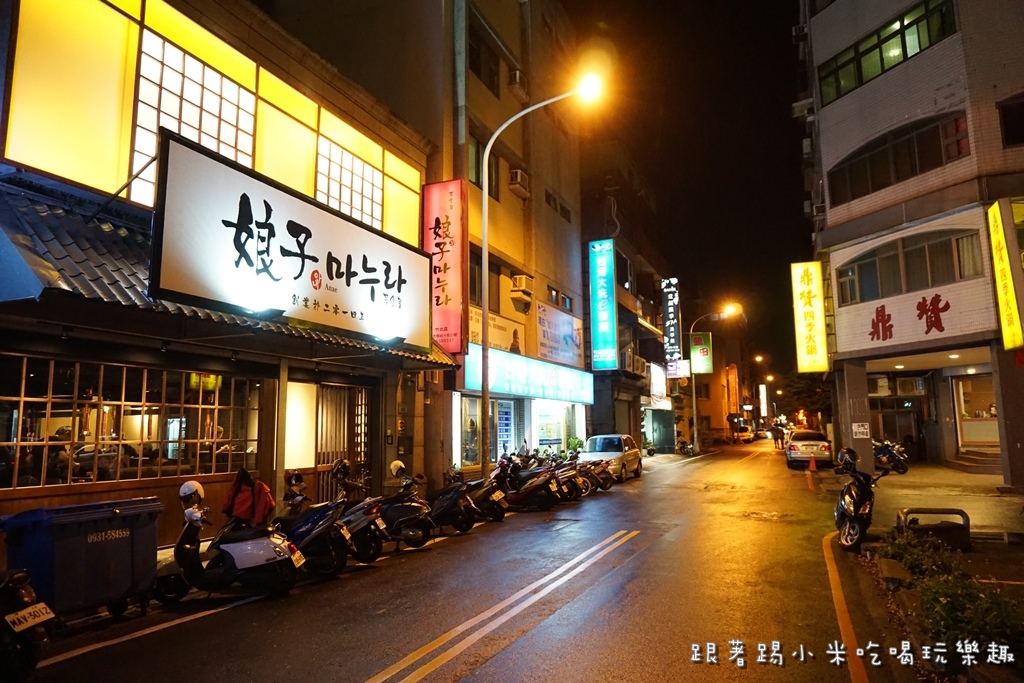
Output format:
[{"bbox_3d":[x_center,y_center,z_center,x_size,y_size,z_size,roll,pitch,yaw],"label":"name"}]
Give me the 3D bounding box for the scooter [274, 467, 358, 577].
[{"bbox_3d":[-2.709,2.183,8.067,1.820,1.150,0.700,-1,-7,2],"label":"scooter"}]

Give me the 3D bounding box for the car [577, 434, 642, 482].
[{"bbox_3d":[3.254,3.853,22.761,1.600,1.470,3.750,-4,-8,22],"label":"car"}]

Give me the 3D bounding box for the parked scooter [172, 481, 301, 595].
[{"bbox_3d":[-2.918,2.062,7.039,1.720,1.130,0.680,-1,-7,0],"label":"parked scooter"}]

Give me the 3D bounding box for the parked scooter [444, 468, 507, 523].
[{"bbox_3d":[-0.819,2.792,12.871,1.800,1.130,0.700,-4,-8,22],"label":"parked scooter"}]

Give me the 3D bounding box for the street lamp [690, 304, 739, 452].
[{"bbox_3d":[13.201,2.327,44.141,3.199,9.748,0.350,-4,-8,22],"label":"street lamp"}]

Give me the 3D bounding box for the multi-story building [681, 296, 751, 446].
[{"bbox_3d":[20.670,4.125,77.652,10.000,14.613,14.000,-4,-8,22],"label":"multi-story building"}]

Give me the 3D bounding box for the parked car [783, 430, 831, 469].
[{"bbox_3d":[12.379,4.519,28.609,1.720,1.430,4.500,-3,-8,21],"label":"parked car"}]

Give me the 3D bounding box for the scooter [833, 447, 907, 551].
[{"bbox_3d":[4.907,2.293,9.836,0.720,1.200,1.800,-4,-8,24],"label":"scooter"}]

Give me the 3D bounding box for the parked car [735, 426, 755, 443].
[{"bbox_3d":[25.878,10.425,75.972,1.750,1.560,4.400,-4,-8,22],"label":"parked car"}]

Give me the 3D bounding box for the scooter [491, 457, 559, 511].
[{"bbox_3d":[0.148,2.970,14.330,1.820,1.130,0.700,-4,-8,22],"label":"scooter"}]

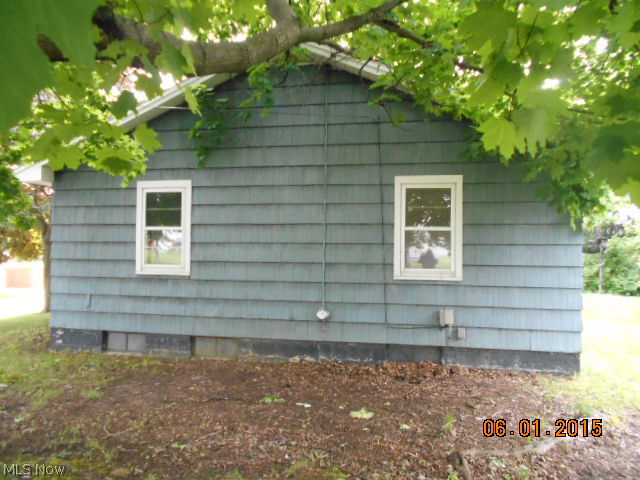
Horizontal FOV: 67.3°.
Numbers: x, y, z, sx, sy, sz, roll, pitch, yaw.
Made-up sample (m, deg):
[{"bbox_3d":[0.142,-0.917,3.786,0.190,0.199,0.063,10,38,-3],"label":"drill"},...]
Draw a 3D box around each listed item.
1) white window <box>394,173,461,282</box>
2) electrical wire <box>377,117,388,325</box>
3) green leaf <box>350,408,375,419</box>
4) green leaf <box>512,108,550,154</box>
[{"bbox_3d":[1.435,-0.158,6.367,0.886,1.391,0.100,0,-1,11],"label":"white window"},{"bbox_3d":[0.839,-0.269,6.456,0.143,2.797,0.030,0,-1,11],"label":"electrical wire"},{"bbox_3d":[0.387,1.581,4.380,0.210,0.045,0.170,1,-1,0],"label":"green leaf"},{"bbox_3d":[0.704,-0.361,1.600,0.125,0.150,0.060,0,-1,24],"label":"green leaf"}]

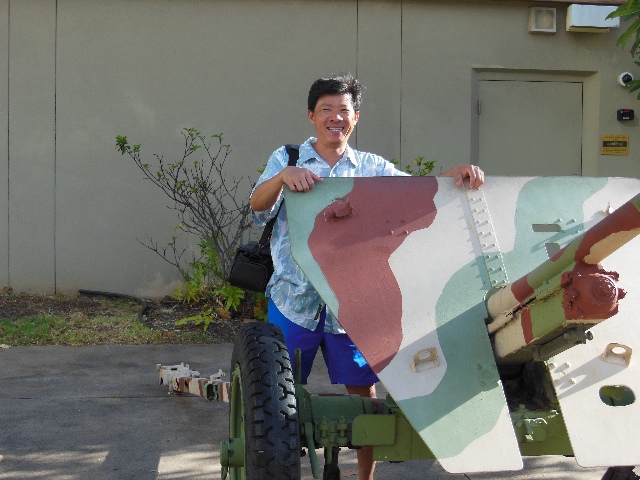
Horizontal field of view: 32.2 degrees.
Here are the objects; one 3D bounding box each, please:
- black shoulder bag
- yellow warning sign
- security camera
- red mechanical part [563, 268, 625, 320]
[{"bbox_3d":[-0.195,-0.074,3.830,0.240,0.500,0.240,1,4,11],"label":"black shoulder bag"},{"bbox_3d":[2.554,-0.820,9.620,0.250,0.178,0.010,0,4,-7],"label":"yellow warning sign"},{"bbox_3d":[2.639,-1.382,9.550,0.125,0.125,0.110,0,4,-7],"label":"security camera"},{"bbox_3d":[0.671,0.134,2.720,0.135,0.130,0.125,0,-11,-11],"label":"red mechanical part"}]

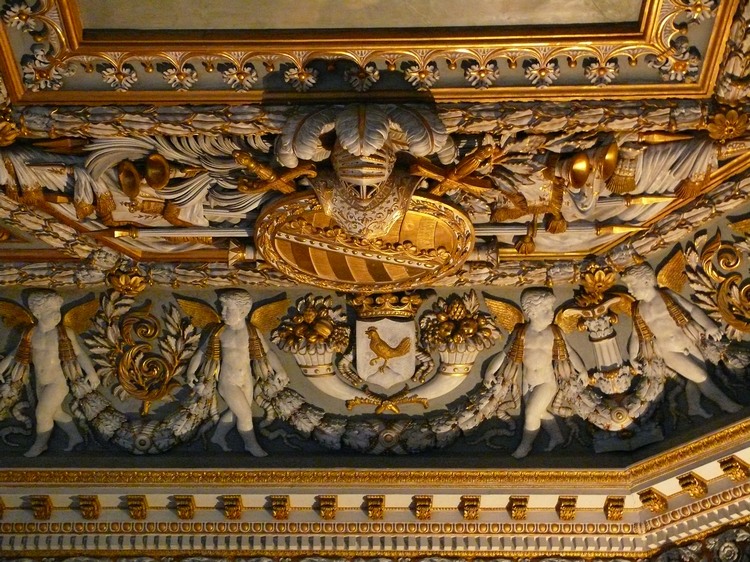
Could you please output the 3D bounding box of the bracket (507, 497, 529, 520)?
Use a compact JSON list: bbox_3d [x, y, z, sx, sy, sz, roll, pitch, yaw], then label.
[{"bbox_3d":[0.850,1.328,7.477,0.101,0.080,0.158,0,-36,2],"label":"bracket"}]

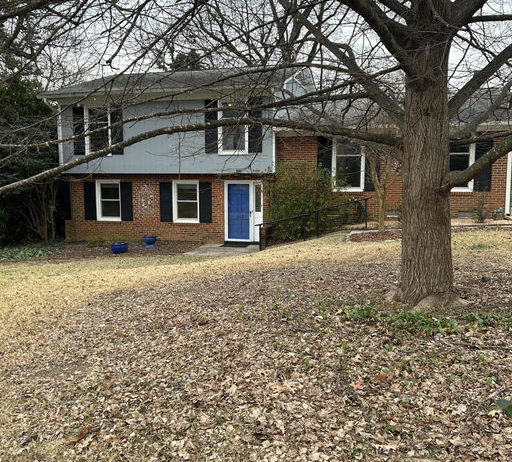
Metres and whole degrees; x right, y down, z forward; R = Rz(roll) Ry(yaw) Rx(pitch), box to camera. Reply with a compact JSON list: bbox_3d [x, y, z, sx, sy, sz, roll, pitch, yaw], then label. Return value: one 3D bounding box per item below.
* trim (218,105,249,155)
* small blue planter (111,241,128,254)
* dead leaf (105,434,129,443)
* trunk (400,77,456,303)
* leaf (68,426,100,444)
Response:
[{"bbox_3d":[-0.737,-3.312,16.631,1.030,1.643,0.100,2,6,15],"label":"trim"},{"bbox_3d":[-4.212,0.528,15.882,0.490,0.310,0.490,0,6,0],"label":"small blue planter"},{"bbox_3d":[-0.821,1.217,3.015,0.115,0.020,0.045,-3,7,-26],"label":"dead leaf"},{"bbox_3d":[2.053,-0.465,6.106,0.630,2.640,0.630,2,6,18],"label":"trunk"},{"bbox_3d":[-1.025,1.209,3.043,0.065,0.030,0.180,5,8,39],"label":"leaf"}]

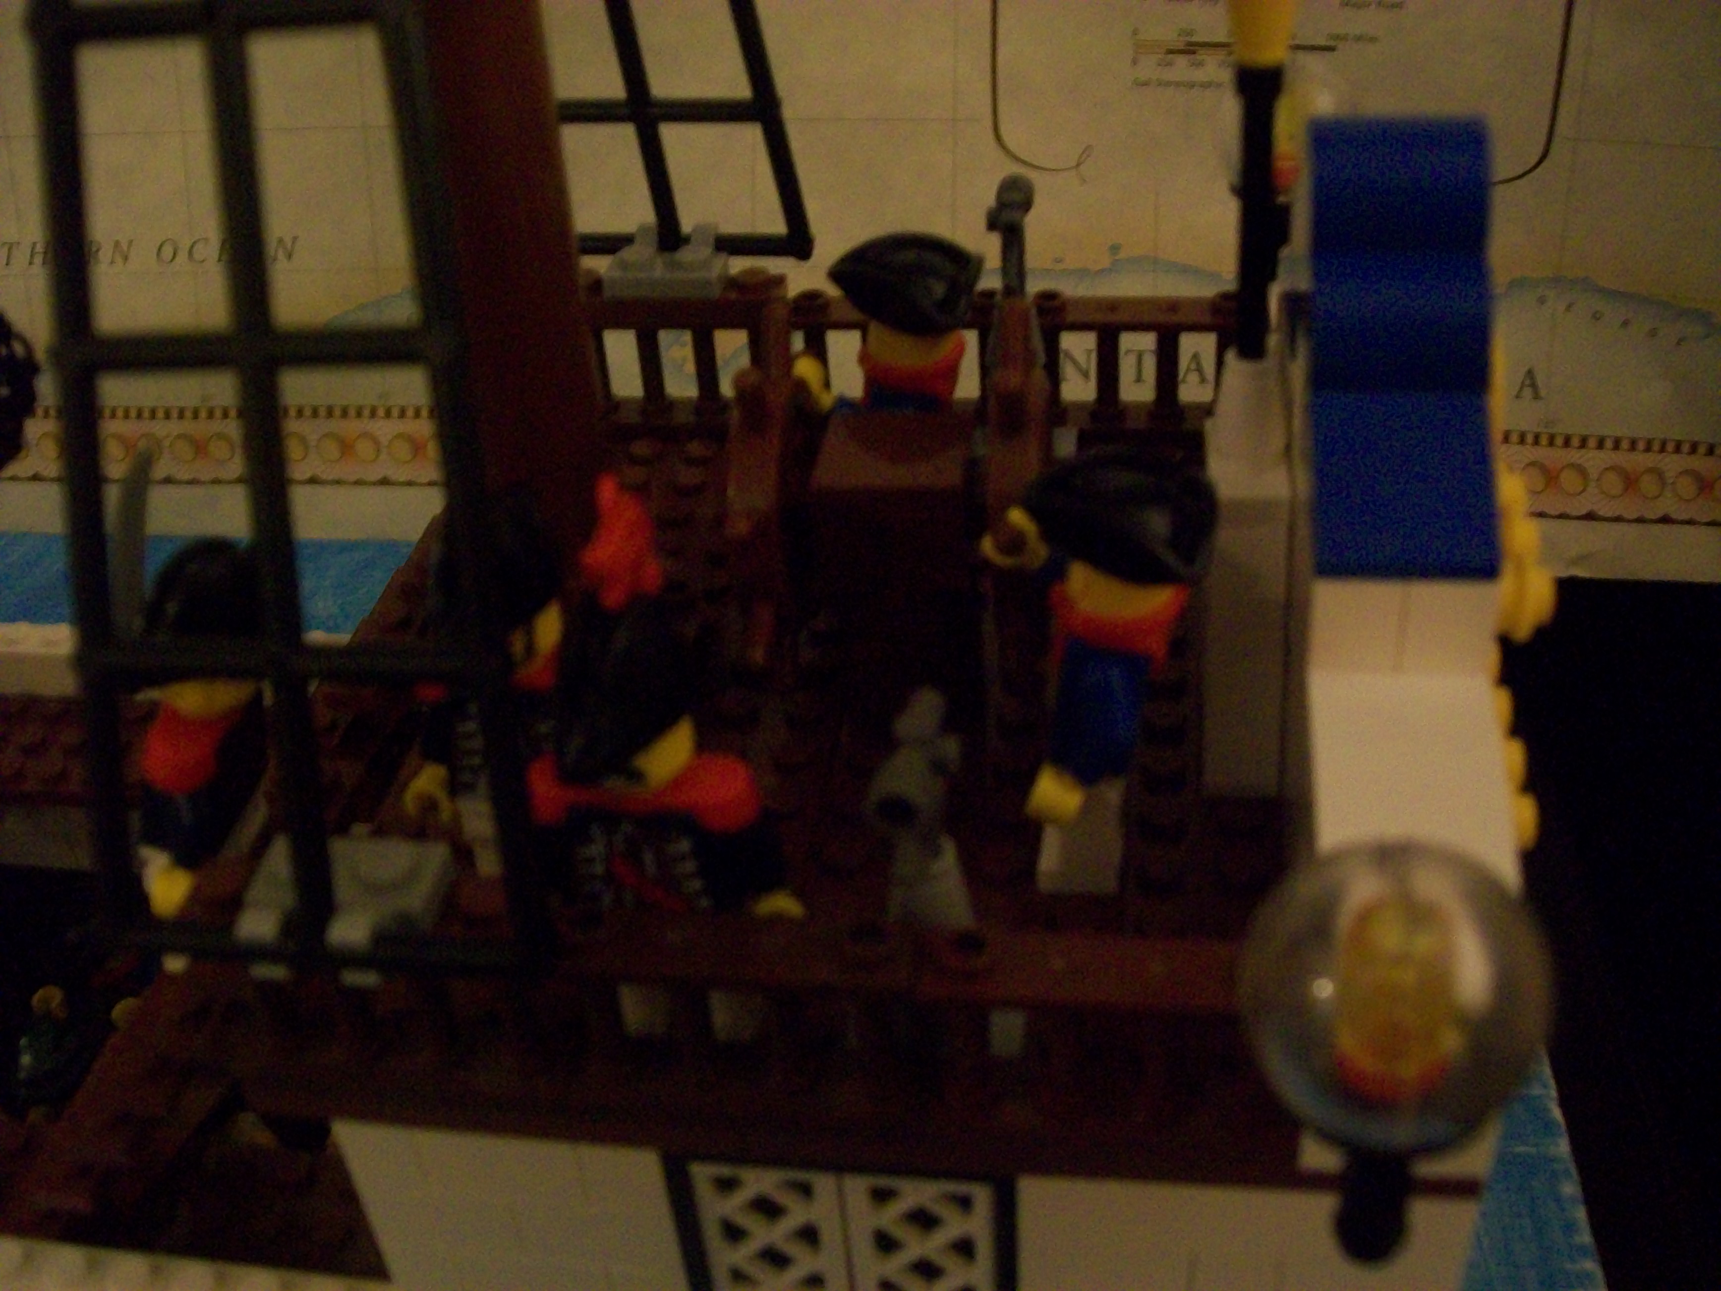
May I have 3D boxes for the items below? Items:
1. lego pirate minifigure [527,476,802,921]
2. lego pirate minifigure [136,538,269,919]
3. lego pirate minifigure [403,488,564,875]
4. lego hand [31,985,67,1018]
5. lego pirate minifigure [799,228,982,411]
[{"bbox_3d":[-0.018,0.011,0.155,0.024,0.059,0.017,1,37,9],"label":"lego pirate minifigure"},{"bbox_3d":[-0.062,0.011,0.172,0.017,0.049,0.023,23,39,13],"label":"lego pirate minifigure"},{"bbox_3d":[-0.032,0.006,0.173,0.024,0.049,0.016,1,37,9],"label":"lego pirate minifigure"},{"bbox_3d":[-0.110,0.048,0.243,0.005,0.005,0.005,12,40,22],"label":"lego hand"},{"bbox_3d":[0.005,-0.029,0.218,0.021,0.046,0.023,-9,37,-5],"label":"lego pirate minifigure"}]

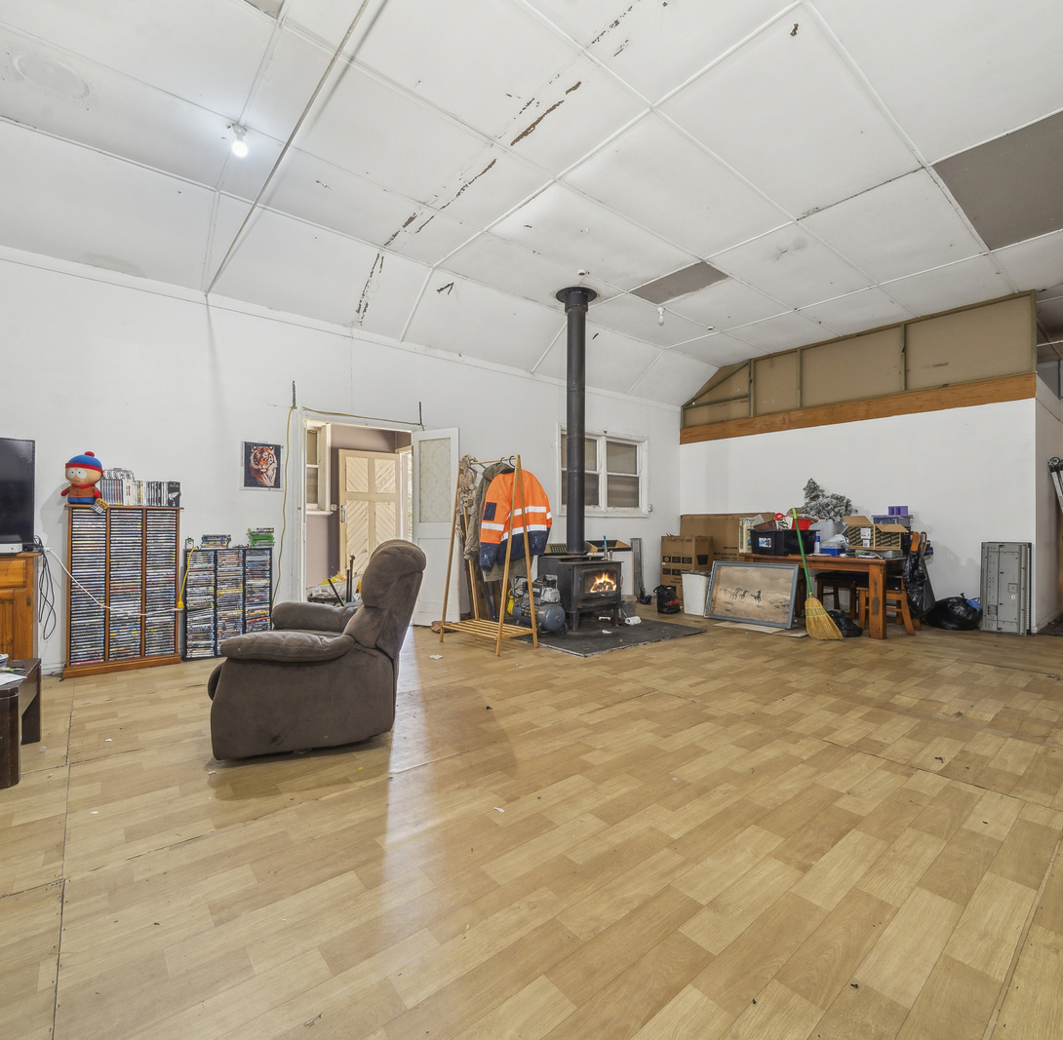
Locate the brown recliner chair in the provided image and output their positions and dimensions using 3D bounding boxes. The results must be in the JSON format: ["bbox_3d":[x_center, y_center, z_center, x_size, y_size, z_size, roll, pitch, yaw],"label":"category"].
[{"bbox_3d":[-1.189,0.654,3.121,1.050,1.060,0.980,0,0,-15],"label":"brown recliner chair"}]

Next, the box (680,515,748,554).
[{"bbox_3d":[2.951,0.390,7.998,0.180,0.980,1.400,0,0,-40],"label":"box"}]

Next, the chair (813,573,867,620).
[{"bbox_3d":[3.871,0.696,6.481,0.520,1.000,0.450,0,0,-39],"label":"chair"}]

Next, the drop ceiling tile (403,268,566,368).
[{"bbox_3d":[-0.469,-2.236,6.005,1.912,0.030,0.930,0,-33,-39],"label":"drop ceiling tile"}]

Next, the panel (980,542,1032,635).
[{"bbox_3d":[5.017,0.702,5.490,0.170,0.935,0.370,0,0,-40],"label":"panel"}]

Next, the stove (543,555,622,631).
[{"bbox_3d":[0.566,0.789,5.872,0.700,0.740,0.550,0,0,-26],"label":"stove"}]

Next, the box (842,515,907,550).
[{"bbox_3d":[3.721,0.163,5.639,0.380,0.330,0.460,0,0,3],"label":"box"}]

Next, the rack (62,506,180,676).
[{"bbox_3d":[-3.220,0.534,4.122,0.720,1.264,0.200,0,0,-39],"label":"rack"}]

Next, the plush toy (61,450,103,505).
[{"bbox_3d":[-3.316,-0.307,3.838,0.240,0.390,0.200,0,0,-19],"label":"plush toy"}]

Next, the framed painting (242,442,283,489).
[{"bbox_3d":[-2.436,-0.495,4.721,0.345,0.430,0.025,0,0,-40],"label":"framed painting"}]

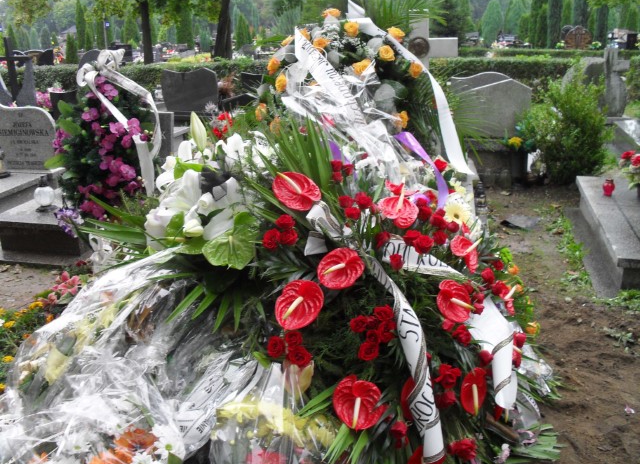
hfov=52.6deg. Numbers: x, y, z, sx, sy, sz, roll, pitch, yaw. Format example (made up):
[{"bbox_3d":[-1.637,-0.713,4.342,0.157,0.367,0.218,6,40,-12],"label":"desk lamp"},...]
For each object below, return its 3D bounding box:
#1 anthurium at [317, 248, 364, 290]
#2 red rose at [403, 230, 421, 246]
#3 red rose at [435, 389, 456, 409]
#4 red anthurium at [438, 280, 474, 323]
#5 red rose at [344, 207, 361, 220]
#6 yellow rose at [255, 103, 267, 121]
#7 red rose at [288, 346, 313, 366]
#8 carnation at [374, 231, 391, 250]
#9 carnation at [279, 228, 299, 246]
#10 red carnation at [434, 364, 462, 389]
[{"bbox_3d":[0.062,0.108,1.915,0.138,0.122,0.055,2,-20,7],"label":"anthurium"},{"bbox_3d":[0.299,0.019,2.100,0.058,0.050,0.056,0,17,0],"label":"red rose"},{"bbox_3d":[0.359,0.476,1.850,0.058,0.055,0.055,-2,17,-6],"label":"red rose"},{"bbox_3d":[0.412,0.212,1.970,0.115,0.130,0.055,-8,-2,-25],"label":"red anthurium"},{"bbox_3d":[0.106,-0.059,2.080,0.052,0.046,0.052,0,17,0],"label":"red rose"},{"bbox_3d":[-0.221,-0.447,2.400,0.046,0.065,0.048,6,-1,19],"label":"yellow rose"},{"bbox_3d":[-0.056,0.338,1.770,0.064,0.058,0.052,0,-11,0],"label":"red rose"},{"bbox_3d":[0.198,0.027,2.035,0.046,0.056,0.046,-3,-17,-10],"label":"carnation"},{"bbox_3d":[-0.093,0.016,1.920,0.057,0.054,0.053,0,-3,0],"label":"carnation"},{"bbox_3d":[0.356,0.404,1.820,0.074,0.070,0.065,-4,-5,-12],"label":"red carnation"}]

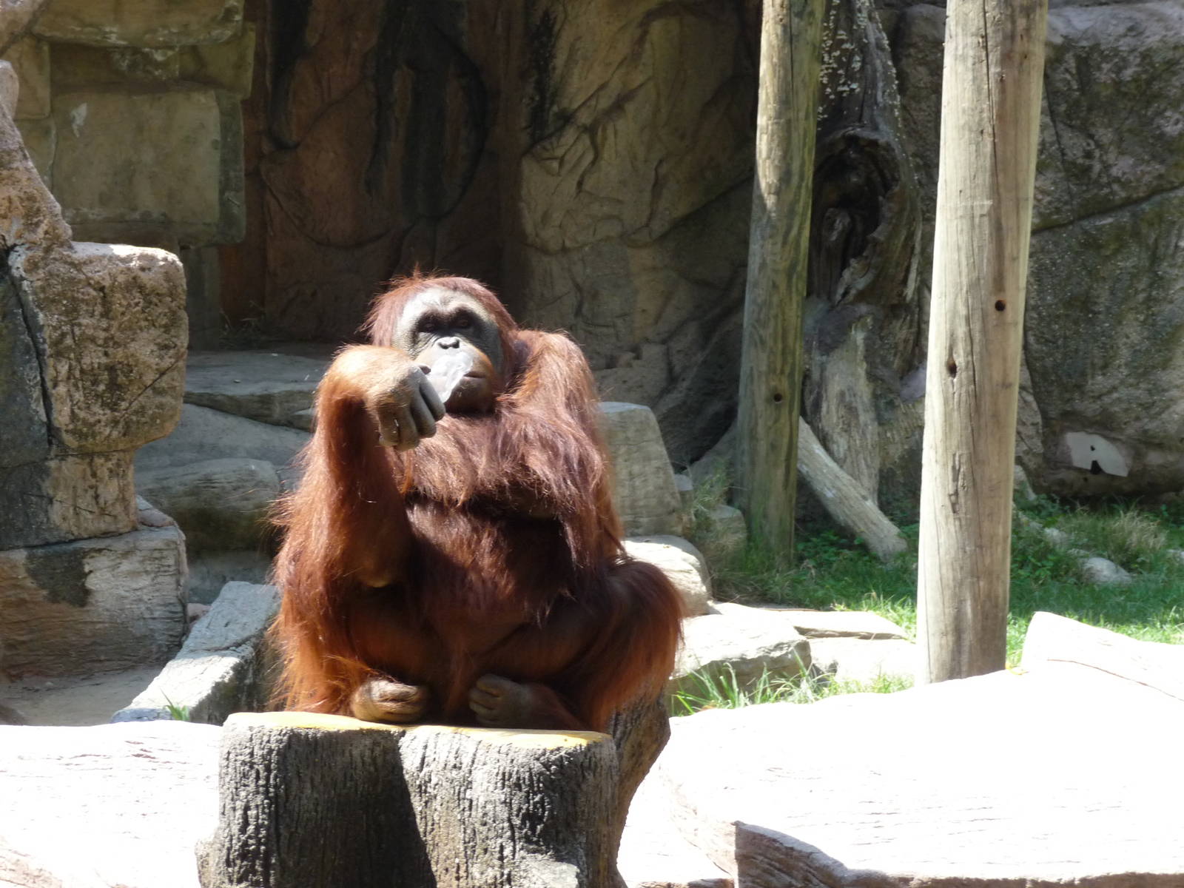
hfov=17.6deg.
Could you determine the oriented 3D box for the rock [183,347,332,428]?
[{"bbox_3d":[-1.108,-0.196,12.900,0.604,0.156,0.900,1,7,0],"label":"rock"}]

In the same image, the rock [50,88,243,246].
[{"bbox_3d":[-1.633,-1.015,14.000,0.646,0.543,0.400,2,7,6],"label":"rock"}]

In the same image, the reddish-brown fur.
[{"bbox_3d":[-0.217,0.095,7.000,0.712,0.785,0.550,1,7,-3],"label":"reddish-brown fur"}]

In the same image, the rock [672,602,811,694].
[{"bbox_3d":[0.337,0.525,9.900,0.425,0.144,0.500,1,7,0],"label":"rock"}]

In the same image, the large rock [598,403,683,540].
[{"bbox_3d":[0.105,0.077,11.900,0.321,0.381,0.300,1,7,-5],"label":"large rock"}]

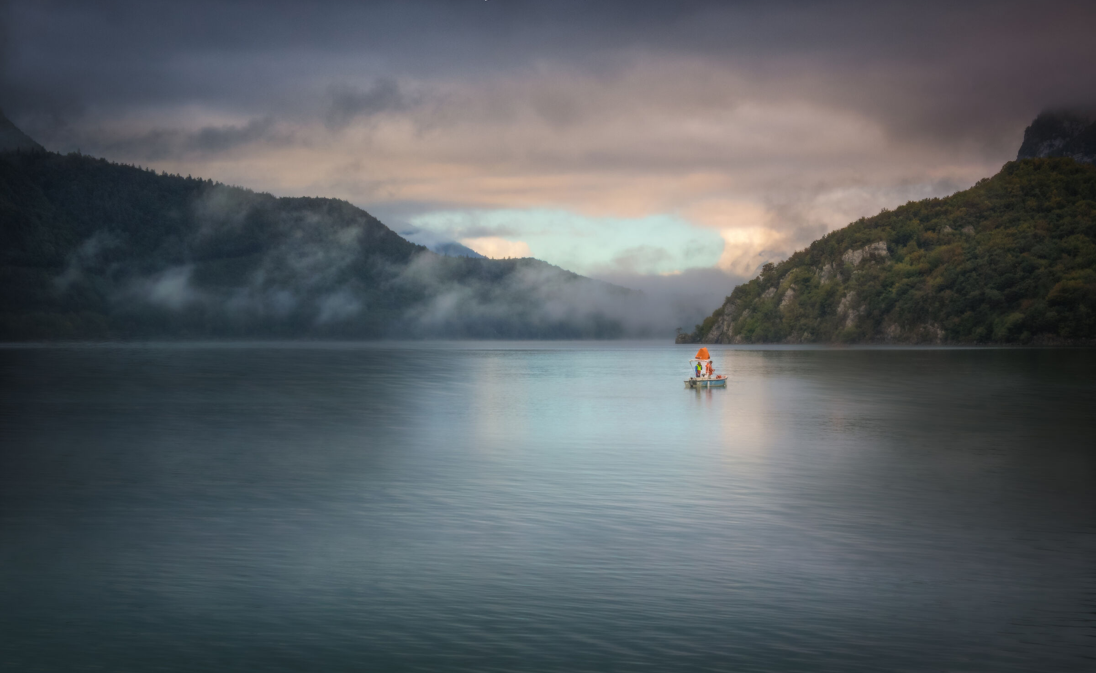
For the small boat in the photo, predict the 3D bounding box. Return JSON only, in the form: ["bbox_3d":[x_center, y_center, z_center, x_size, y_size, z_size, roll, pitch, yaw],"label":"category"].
[{"bbox_3d":[11.400,2.190,135.000,1.700,2.850,4.200,0,0,42],"label":"small boat"}]

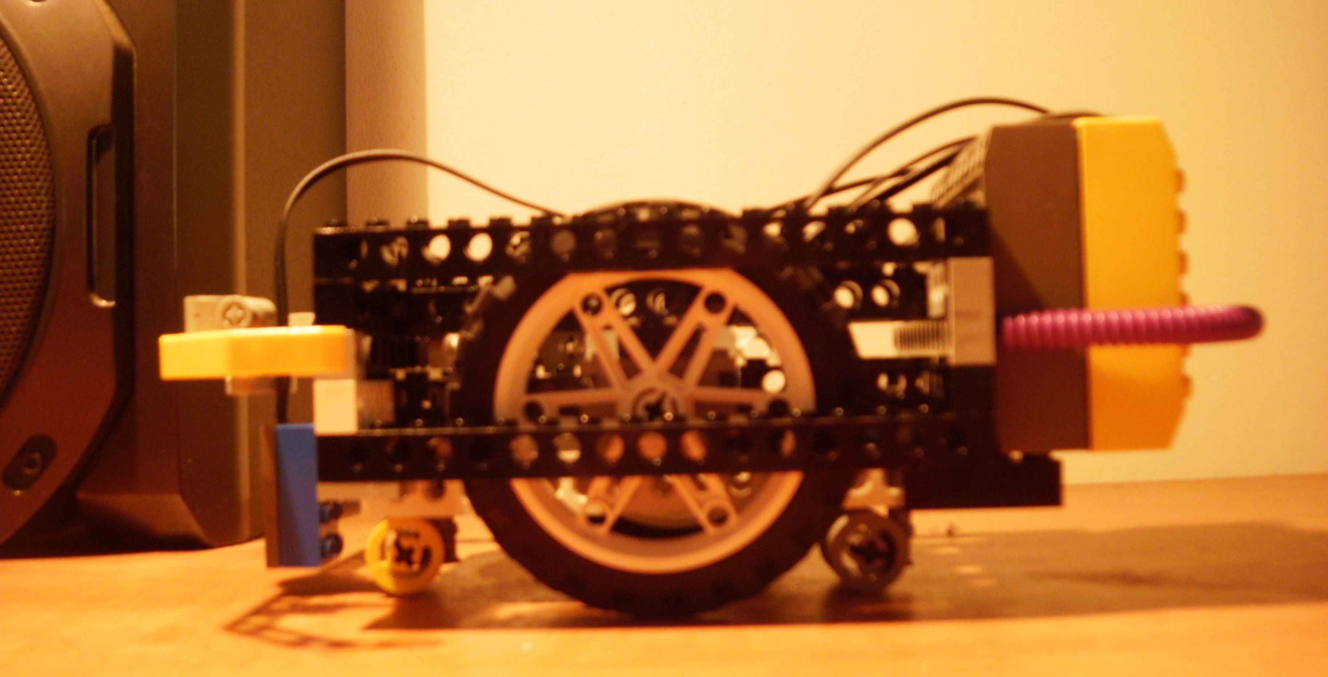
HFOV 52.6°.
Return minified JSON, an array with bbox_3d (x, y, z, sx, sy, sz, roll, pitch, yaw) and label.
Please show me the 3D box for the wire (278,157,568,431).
[{"bbox_3d":[-0.054,-0.012,0.297,0.062,0.060,0.020,-2,0,4],"label":"wire"}]

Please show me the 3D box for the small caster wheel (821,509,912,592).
[{"bbox_3d":[0.043,0.045,0.290,0.018,0.018,0.010,-2,0,4],"label":"small caster wheel"}]

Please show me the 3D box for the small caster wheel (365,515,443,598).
[{"bbox_3d":[-0.056,0.047,0.295,0.017,0.017,0.010,-2,0,4],"label":"small caster wheel"}]

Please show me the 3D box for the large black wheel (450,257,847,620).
[{"bbox_3d":[-0.001,0.014,0.265,0.082,0.082,0.015,-2,0,4],"label":"large black wheel"}]

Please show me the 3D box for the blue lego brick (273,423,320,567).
[{"bbox_3d":[-0.081,0.035,0.306,0.010,0.032,0.016,-2,0,4],"label":"blue lego brick"}]

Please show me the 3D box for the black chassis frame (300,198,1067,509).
[{"bbox_3d":[0.008,0.004,0.292,0.140,0.060,0.088,-2,0,4],"label":"black chassis frame"}]

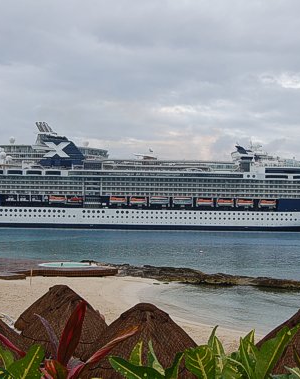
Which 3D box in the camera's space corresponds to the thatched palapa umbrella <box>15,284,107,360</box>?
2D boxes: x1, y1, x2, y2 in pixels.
[{"bbox_3d":[-2.303,3.763,13.722,2.420,2.620,2.420,1,-3,0],"label":"thatched palapa umbrella"}]

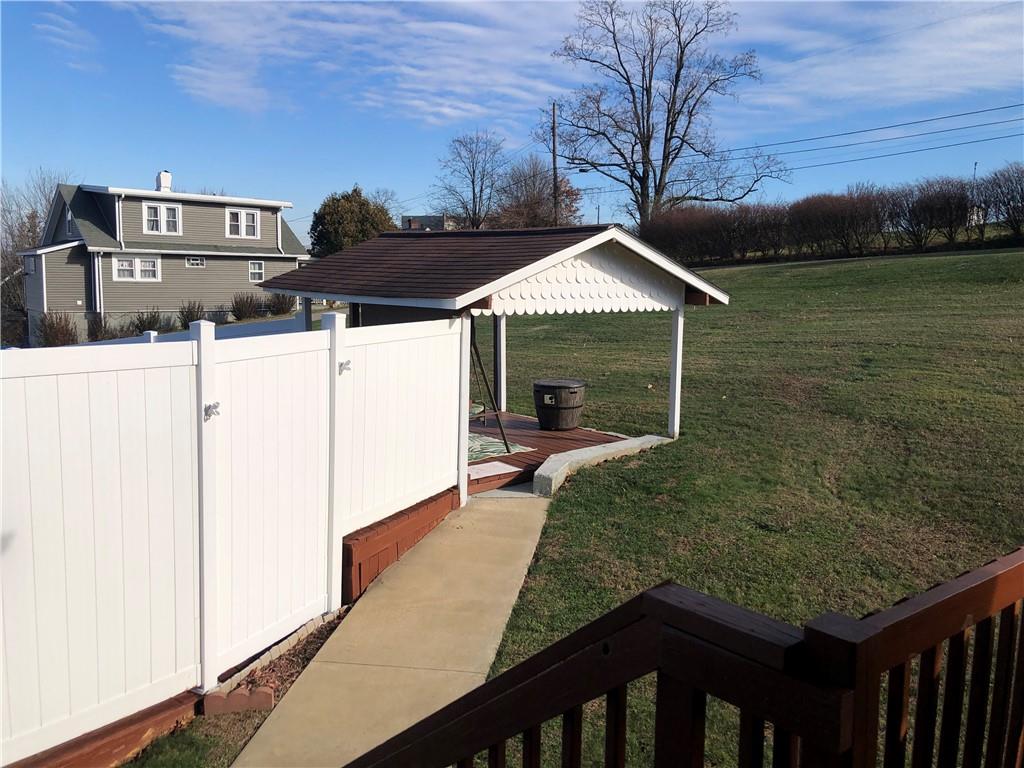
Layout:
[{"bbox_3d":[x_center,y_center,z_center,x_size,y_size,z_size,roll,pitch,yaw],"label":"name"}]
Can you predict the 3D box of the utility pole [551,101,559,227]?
[{"bbox_3d":[2.569,-10.705,46.360,0.300,9.755,0.300,2,8,0],"label":"utility pole"}]

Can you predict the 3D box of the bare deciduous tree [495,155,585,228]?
[{"bbox_3d":[2.233,-14.251,67.433,7.300,8.632,7.300,2,8,0],"label":"bare deciduous tree"}]

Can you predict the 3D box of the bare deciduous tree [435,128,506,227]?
[{"bbox_3d":[-3.420,-15.716,69.300,6.200,10.656,6.200,2,8,0],"label":"bare deciduous tree"}]

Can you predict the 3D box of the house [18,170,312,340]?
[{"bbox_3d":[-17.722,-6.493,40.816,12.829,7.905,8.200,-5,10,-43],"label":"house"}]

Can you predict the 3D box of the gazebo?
[{"bbox_3d":[-0.515,-0.639,11.802,4.337,3.051,5.399,-4,10,-38],"label":"gazebo"}]

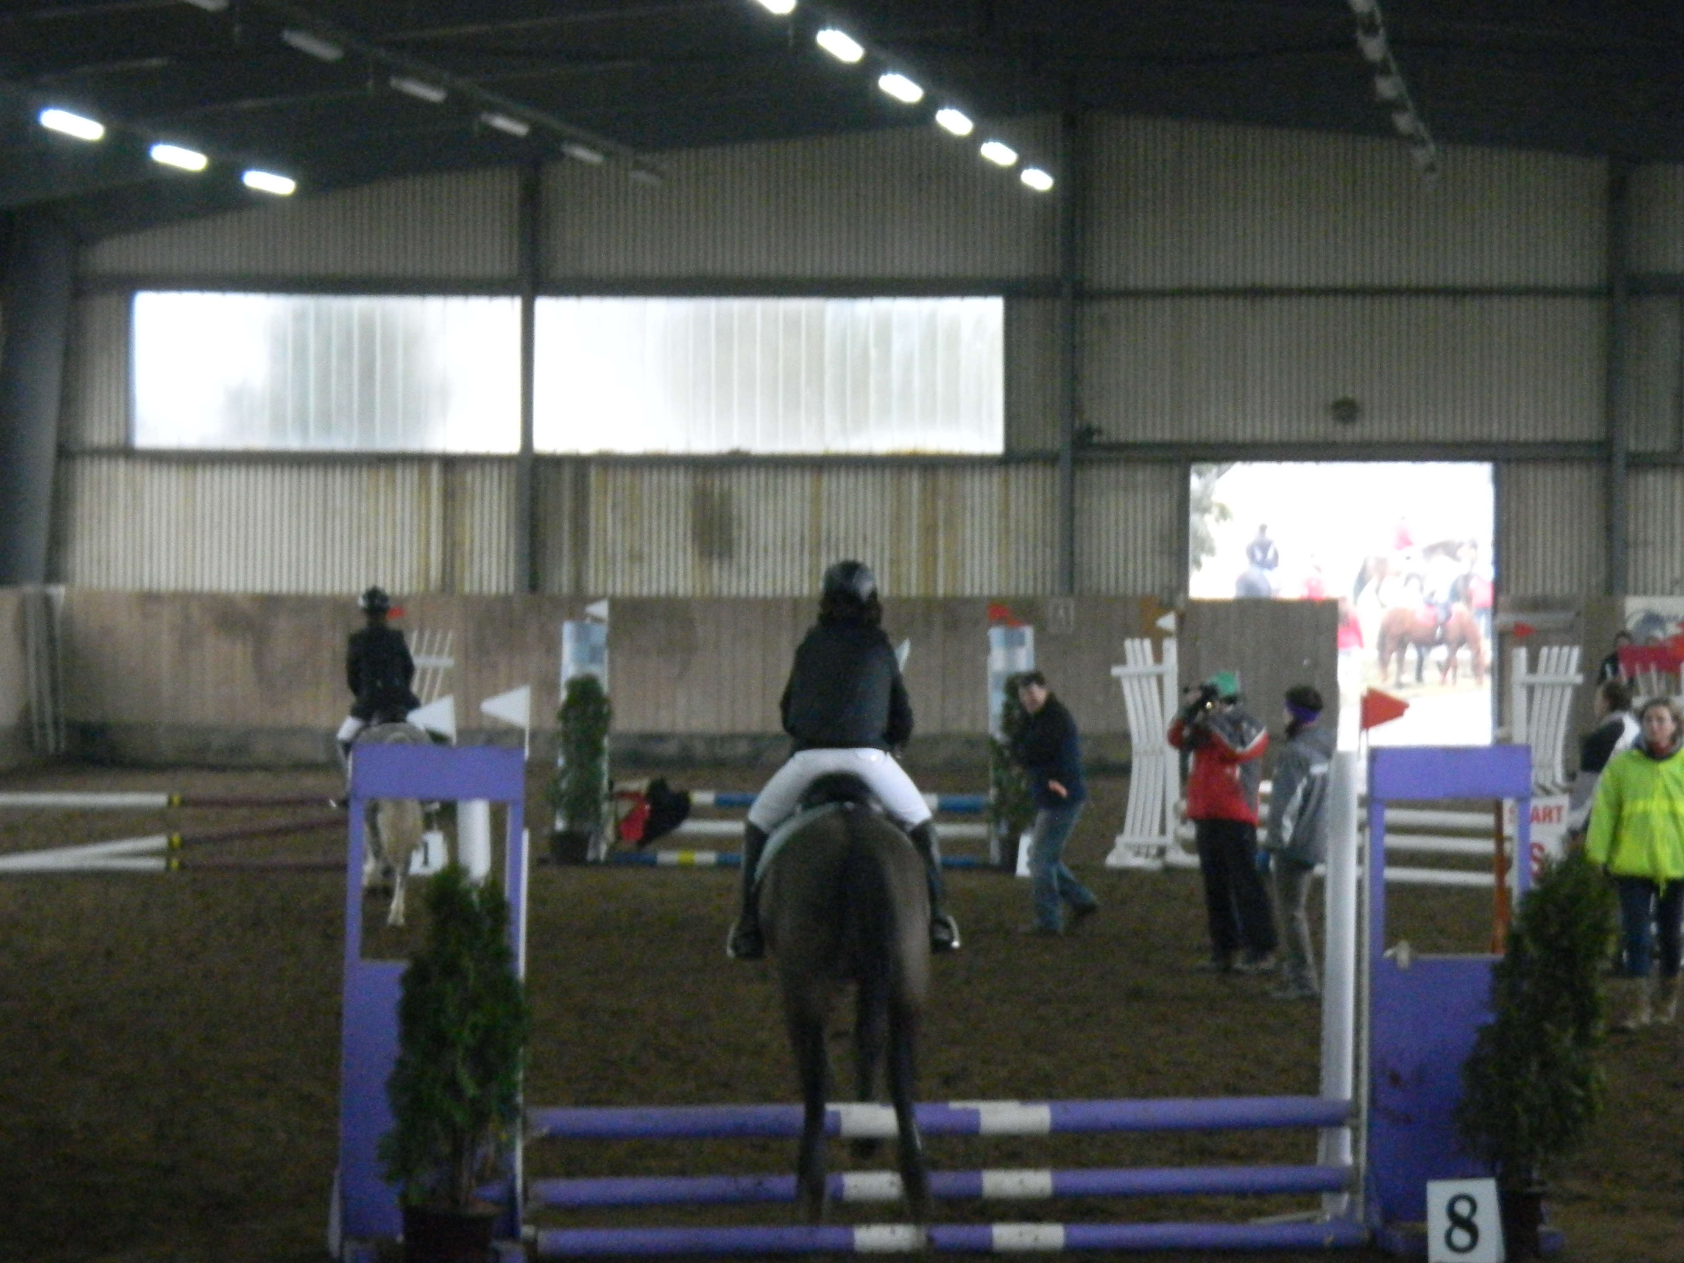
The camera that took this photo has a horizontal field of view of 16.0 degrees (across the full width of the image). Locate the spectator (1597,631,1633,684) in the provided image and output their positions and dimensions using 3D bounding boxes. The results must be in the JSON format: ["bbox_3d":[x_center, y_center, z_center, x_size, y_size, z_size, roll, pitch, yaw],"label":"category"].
[{"bbox_3d":[7.530,0.823,58.000,0.470,1.650,0.320,1,1,6],"label":"spectator"}]

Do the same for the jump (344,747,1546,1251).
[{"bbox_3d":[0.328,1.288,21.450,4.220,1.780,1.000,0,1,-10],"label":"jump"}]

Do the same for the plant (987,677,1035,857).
[{"bbox_3d":[1.307,1.019,45.900,0.420,1.370,0.420,0,1,0],"label":"plant"}]

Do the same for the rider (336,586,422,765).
[{"bbox_3d":[-3.038,0.375,39.200,0.560,1.340,0.600,0,1,-12],"label":"rider"}]

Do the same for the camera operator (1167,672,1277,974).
[{"bbox_3d":[2.252,1.128,35.500,0.520,1.760,0.520,0,1,-35],"label":"camera operator"}]

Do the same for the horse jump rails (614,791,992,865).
[{"bbox_3d":[-0.298,1.507,46.000,2.950,0.580,0.150,1,1,7],"label":"horse jump rails"}]

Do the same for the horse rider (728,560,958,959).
[{"bbox_3d":[0.007,0.465,21.800,0.830,1.440,0.750,0,1,1],"label":"horse rider"}]

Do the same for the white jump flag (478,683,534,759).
[{"bbox_3d":[-1.172,0.317,20.900,0.185,0.262,0.020,0,1,-10],"label":"white jump flag"}]

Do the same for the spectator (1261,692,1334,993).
[{"bbox_3d":[2.567,1.171,33.600,0.400,1.720,0.490,1,1,30],"label":"spectator"}]

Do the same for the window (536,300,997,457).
[{"bbox_3d":[-0.809,-2.835,66.300,5.240,1.740,0.100,1,1,7],"label":"window"}]

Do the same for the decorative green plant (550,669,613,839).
[{"bbox_3d":[-1.990,0.960,45.700,0.450,1.290,0.450,0,1,0],"label":"decorative green plant"}]

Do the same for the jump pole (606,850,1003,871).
[{"bbox_3d":[-0.344,1.755,46.000,3.060,0.100,0.100,1,1,11],"label":"jump pole"}]

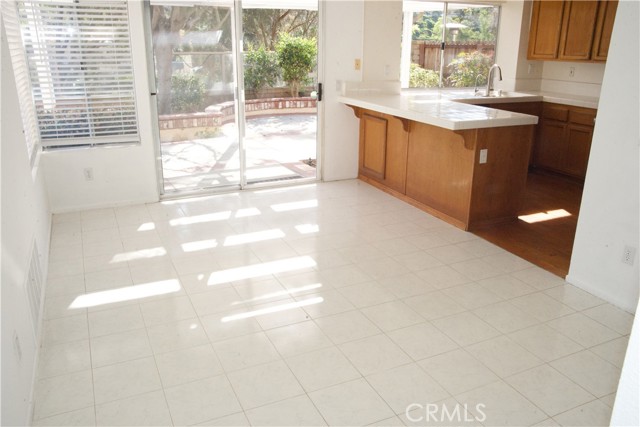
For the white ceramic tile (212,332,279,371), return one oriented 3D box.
[{"bbox_3d":[-0.385,0.721,2.710,0.297,0.010,0.297,-8,20,-24],"label":"white ceramic tile"}]

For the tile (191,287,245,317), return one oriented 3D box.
[{"bbox_3d":[-0.635,0.547,3.218,0.297,0.010,0.297,-8,20,-24],"label":"tile"}]

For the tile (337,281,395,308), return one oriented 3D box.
[{"bbox_3d":[0.310,0.528,3.362,0.300,0.010,0.300,-8,20,-24],"label":"tile"}]

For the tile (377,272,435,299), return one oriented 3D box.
[{"bbox_3d":[0.587,0.489,3.485,0.300,0.010,0.300,-8,20,-24],"label":"tile"}]

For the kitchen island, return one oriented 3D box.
[{"bbox_3d":[1.050,-0.610,5.199,0.898,0.940,1.933,-8,20,-24],"label":"kitchen island"}]

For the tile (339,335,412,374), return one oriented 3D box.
[{"bbox_3d":[0.283,0.731,2.697,0.297,0.010,0.297,-8,20,-24],"label":"tile"}]

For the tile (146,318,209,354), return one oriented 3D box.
[{"bbox_3d":[-0.793,0.682,2.881,0.300,0.010,0.300,-8,20,-23],"label":"tile"}]

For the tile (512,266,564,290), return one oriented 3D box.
[{"bbox_3d":[1.551,0.464,3.621,0.302,0.010,0.302,-8,20,-23],"label":"tile"}]

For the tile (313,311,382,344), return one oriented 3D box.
[{"bbox_3d":[0.157,0.652,2.979,0.300,0.010,0.300,-8,20,-23],"label":"tile"}]

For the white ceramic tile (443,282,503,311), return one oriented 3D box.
[{"bbox_3d":[0.983,0.534,3.340,0.300,0.010,0.300,-8,20,-23],"label":"white ceramic tile"}]

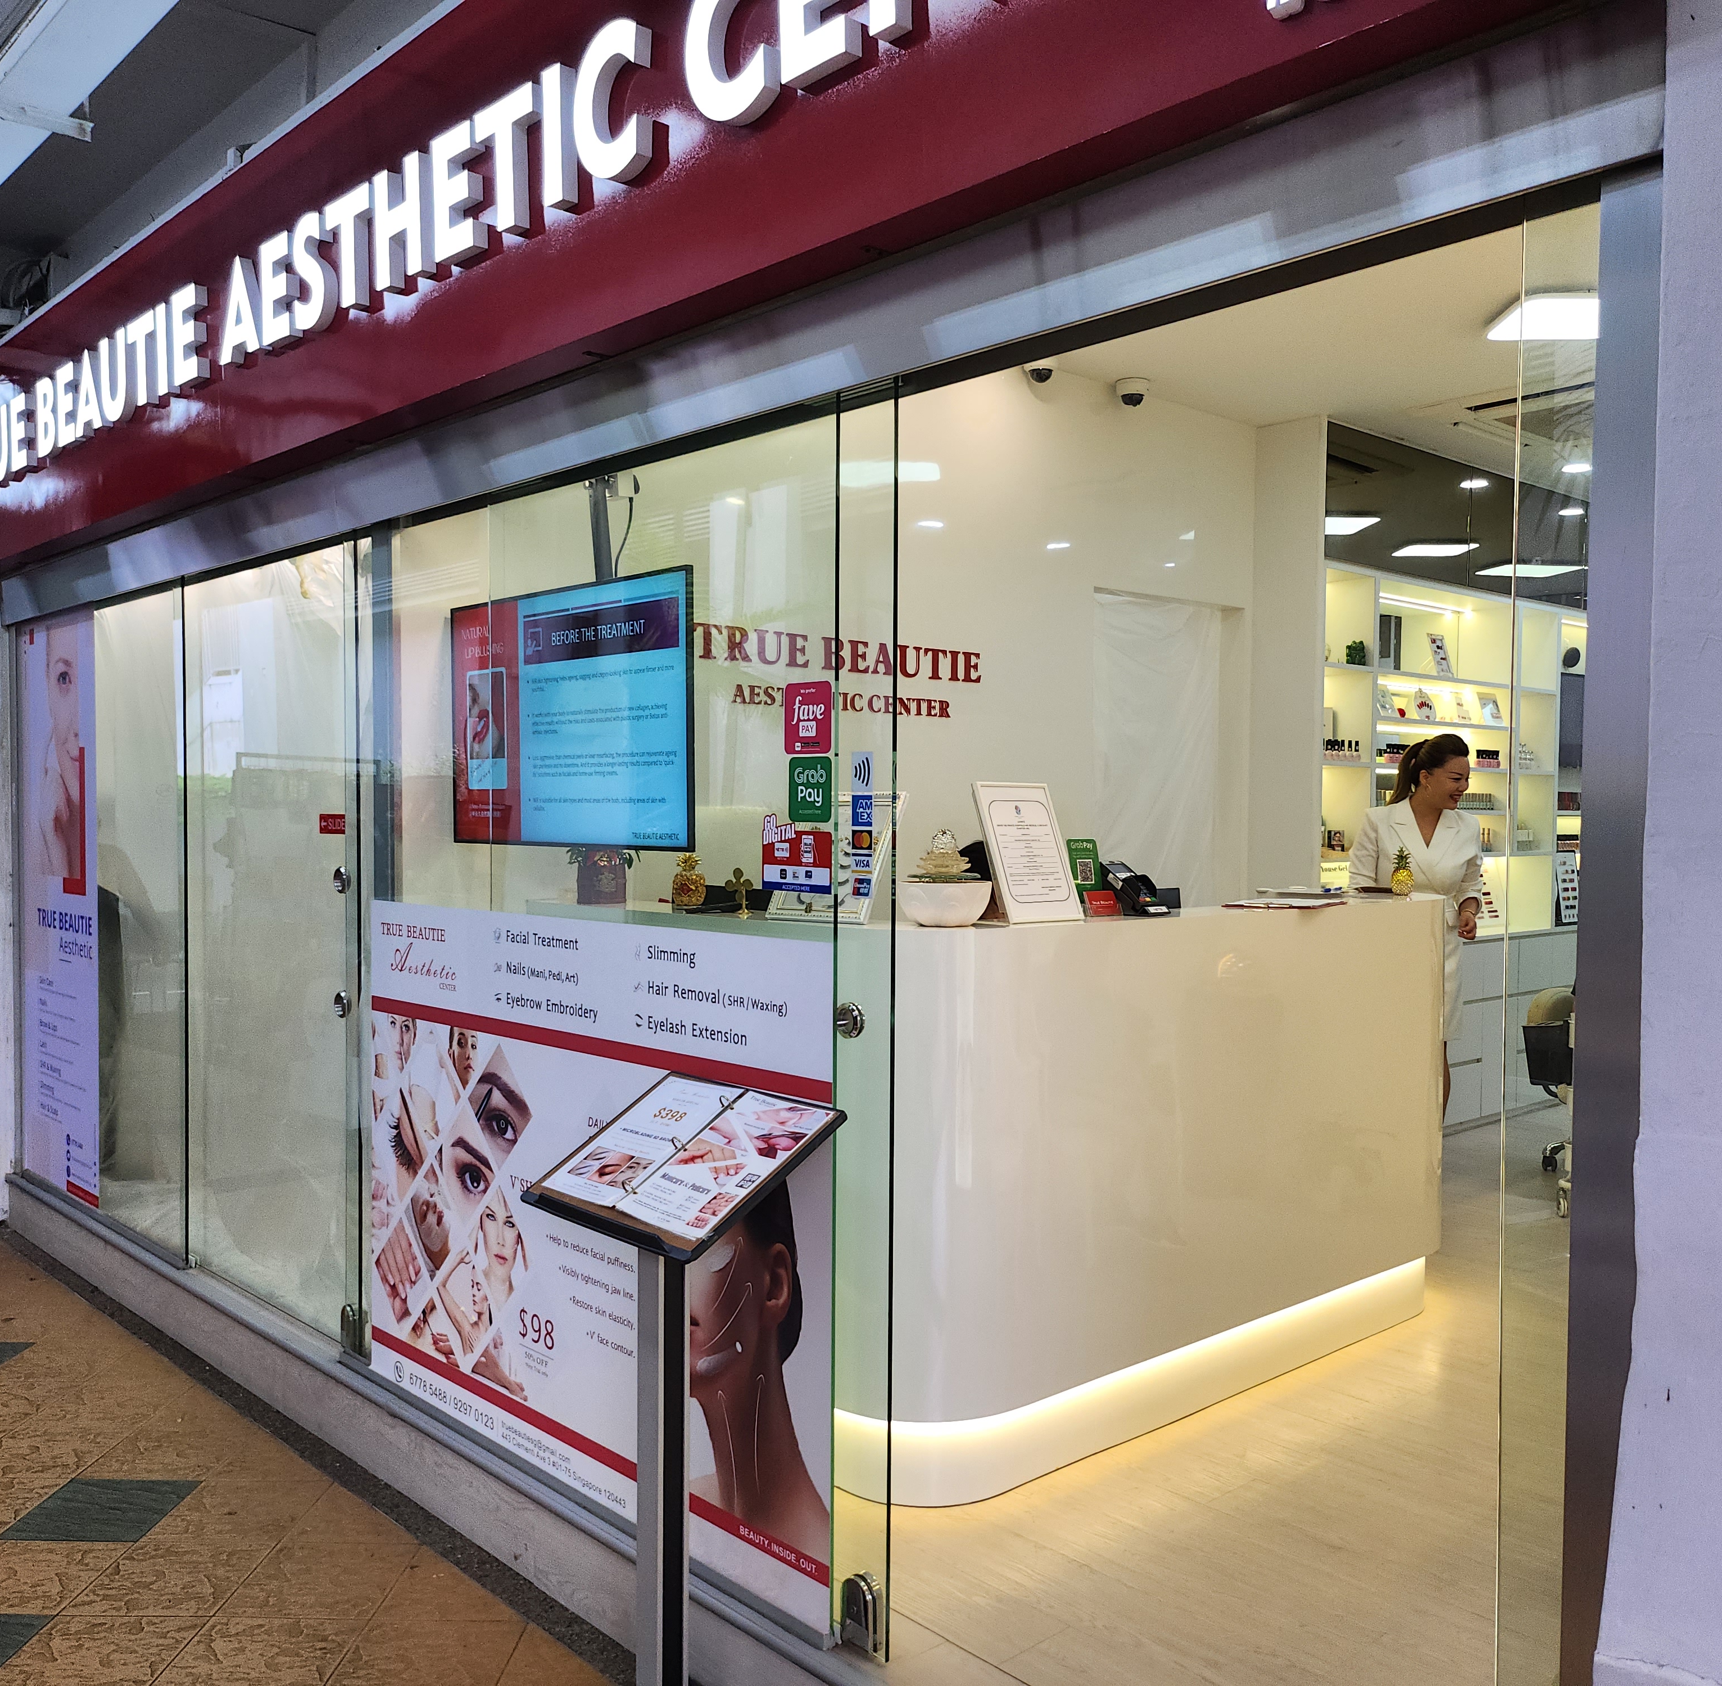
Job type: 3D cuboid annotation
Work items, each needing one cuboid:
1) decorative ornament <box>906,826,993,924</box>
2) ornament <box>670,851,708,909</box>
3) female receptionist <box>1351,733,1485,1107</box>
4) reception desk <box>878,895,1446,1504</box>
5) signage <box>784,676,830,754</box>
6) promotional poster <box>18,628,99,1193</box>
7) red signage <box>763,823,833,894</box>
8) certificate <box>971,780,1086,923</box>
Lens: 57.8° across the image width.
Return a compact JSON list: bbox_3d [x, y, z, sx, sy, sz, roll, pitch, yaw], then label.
[{"bbox_3d":[0.181,0.068,3.176,0.195,0.197,0.195,0,1,0],"label":"decorative ornament"},{"bbox_3d":[-0.413,0.091,3.744,0.085,0.132,0.085,0,1,0],"label":"ornament"},{"bbox_3d":[1.786,0.478,5.009,0.430,1.650,0.290,0,1,-3],"label":"female receptionist"},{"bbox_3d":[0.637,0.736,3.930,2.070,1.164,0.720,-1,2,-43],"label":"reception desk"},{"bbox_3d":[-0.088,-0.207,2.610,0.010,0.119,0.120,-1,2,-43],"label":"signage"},{"bbox_3d":[-2.861,0.204,5.551,0.010,2.040,0.850,-1,2,-43],"label":"promotional poster"},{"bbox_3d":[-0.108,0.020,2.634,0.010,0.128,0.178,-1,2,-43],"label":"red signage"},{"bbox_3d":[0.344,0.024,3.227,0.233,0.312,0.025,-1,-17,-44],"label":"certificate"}]

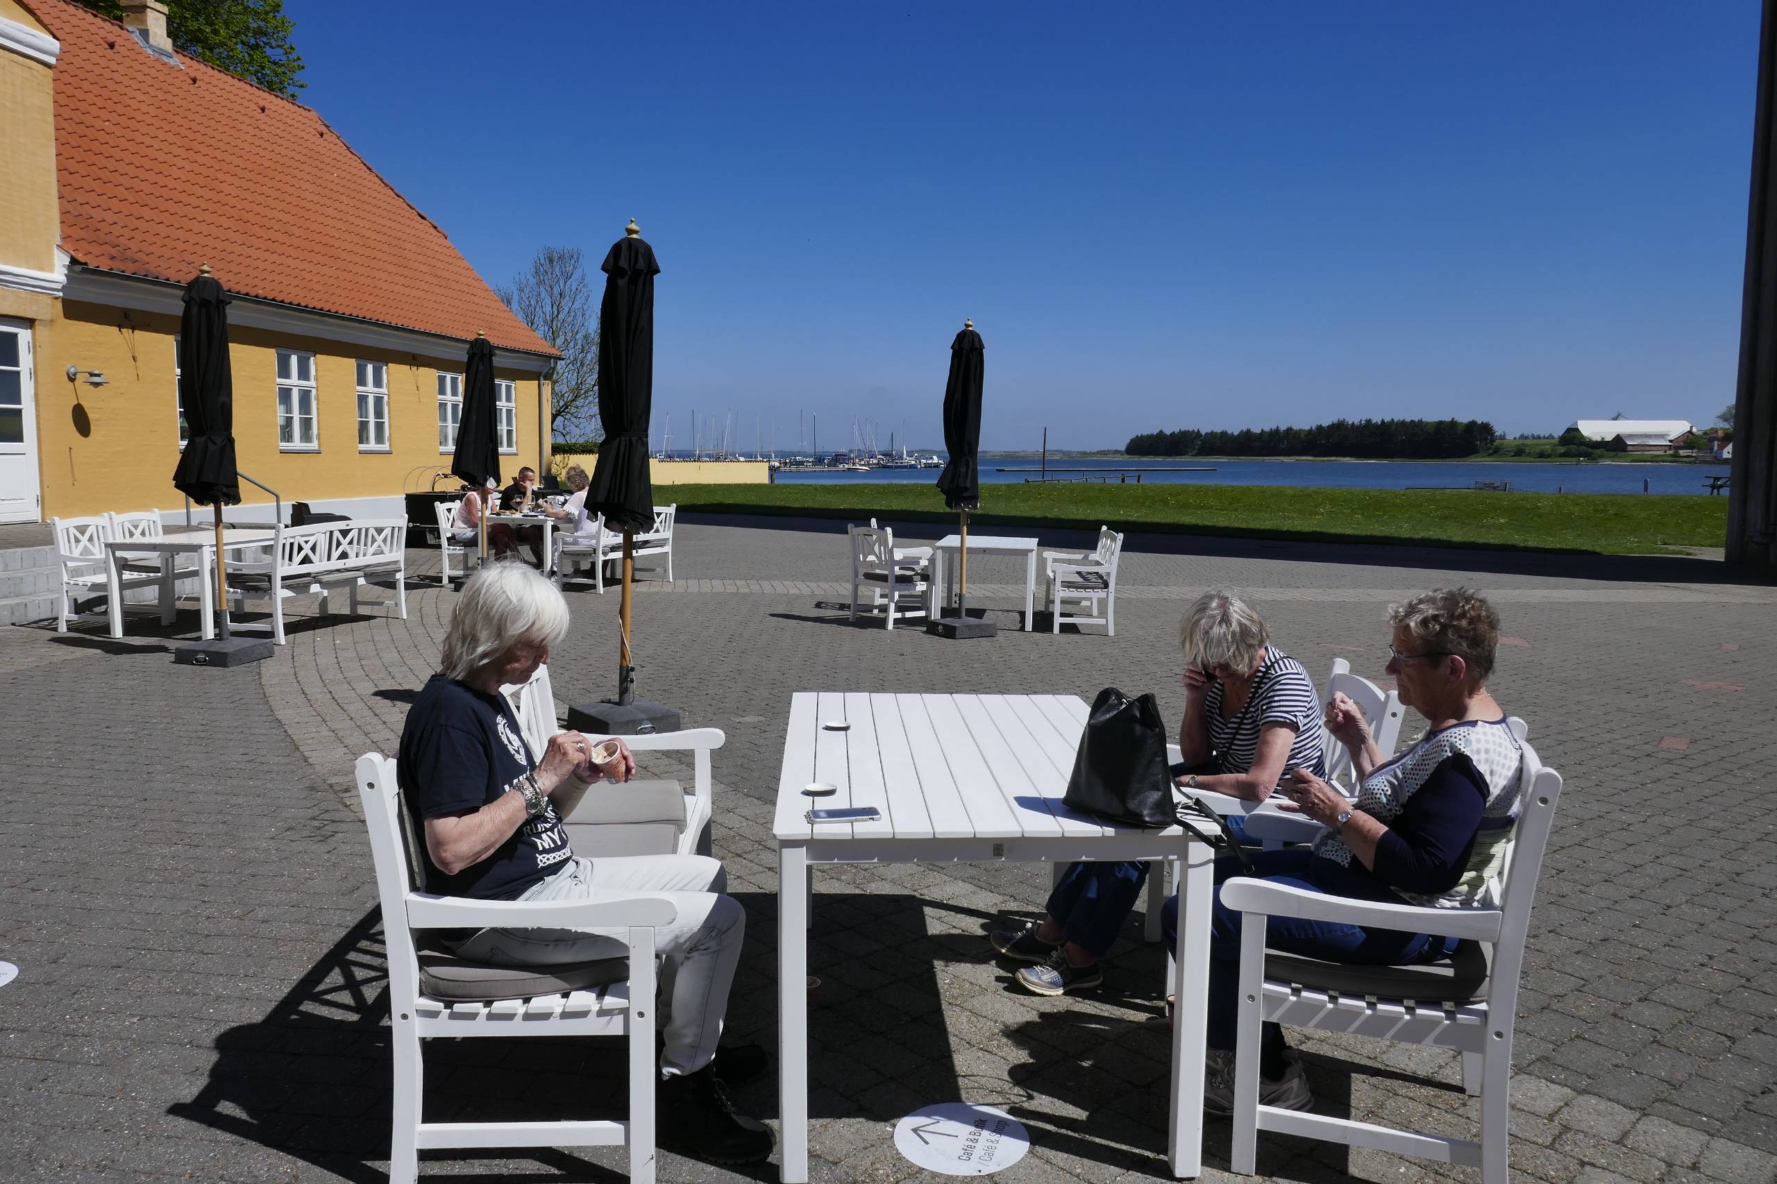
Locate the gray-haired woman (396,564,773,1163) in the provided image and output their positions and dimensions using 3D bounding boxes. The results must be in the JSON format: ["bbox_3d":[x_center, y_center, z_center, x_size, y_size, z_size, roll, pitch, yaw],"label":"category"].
[{"bbox_3d":[-0.638,0.563,2.686,0.800,1.240,0.500,1,6,2],"label":"gray-haired woman"}]

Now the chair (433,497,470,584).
[{"bbox_3d":[-4.671,-0.568,13.912,0.630,0.910,0.585,1,7,7],"label":"chair"}]

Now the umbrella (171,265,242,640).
[{"bbox_3d":[-4.917,-0.981,8.924,0.470,2.680,0.470,-3,7,-29],"label":"umbrella"}]

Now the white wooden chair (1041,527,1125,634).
[{"bbox_3d":[1.795,-0.149,11.588,0.630,0.905,1.440,1,6,4],"label":"white wooden chair"}]

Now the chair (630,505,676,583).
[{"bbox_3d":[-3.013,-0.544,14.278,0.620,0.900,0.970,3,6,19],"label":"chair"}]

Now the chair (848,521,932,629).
[{"bbox_3d":[0.026,-0.168,11.449,0.630,0.910,0.585,-6,9,-43],"label":"chair"}]

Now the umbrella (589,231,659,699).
[{"bbox_3d":[-1.421,-0.678,6.744,0.380,2.640,0.370,2,6,0],"label":"umbrella"}]

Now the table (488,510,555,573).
[{"bbox_3d":[-3.982,-0.499,14.483,0.920,0.740,1.430,2,6,13],"label":"table"}]

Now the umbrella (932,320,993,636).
[{"bbox_3d":[0.659,-1.030,10.751,0.460,2.680,0.460,1,6,3],"label":"umbrella"}]

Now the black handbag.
[{"bbox_3d":[0.495,0.326,2.573,0.135,0.270,0.235,-6,9,-42],"label":"black handbag"}]

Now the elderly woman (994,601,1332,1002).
[{"bbox_3d":[0.772,0.552,3.478,0.820,1.130,0.560,-1,6,-17],"label":"elderly woman"}]

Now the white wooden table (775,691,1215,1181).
[{"bbox_3d":[0.186,0.770,3.200,0.900,0.740,1.430,1,6,-3],"label":"white wooden table"}]

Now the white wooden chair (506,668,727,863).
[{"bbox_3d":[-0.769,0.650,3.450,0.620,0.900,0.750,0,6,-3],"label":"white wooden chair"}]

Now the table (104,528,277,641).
[{"bbox_3d":[-5.697,-0.087,10.426,0.800,0.740,1.640,1,6,-3],"label":"table"}]

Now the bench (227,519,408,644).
[{"bbox_3d":[-4.696,-0.147,10.170,0.630,0.910,1.590,2,7,13],"label":"bench"}]

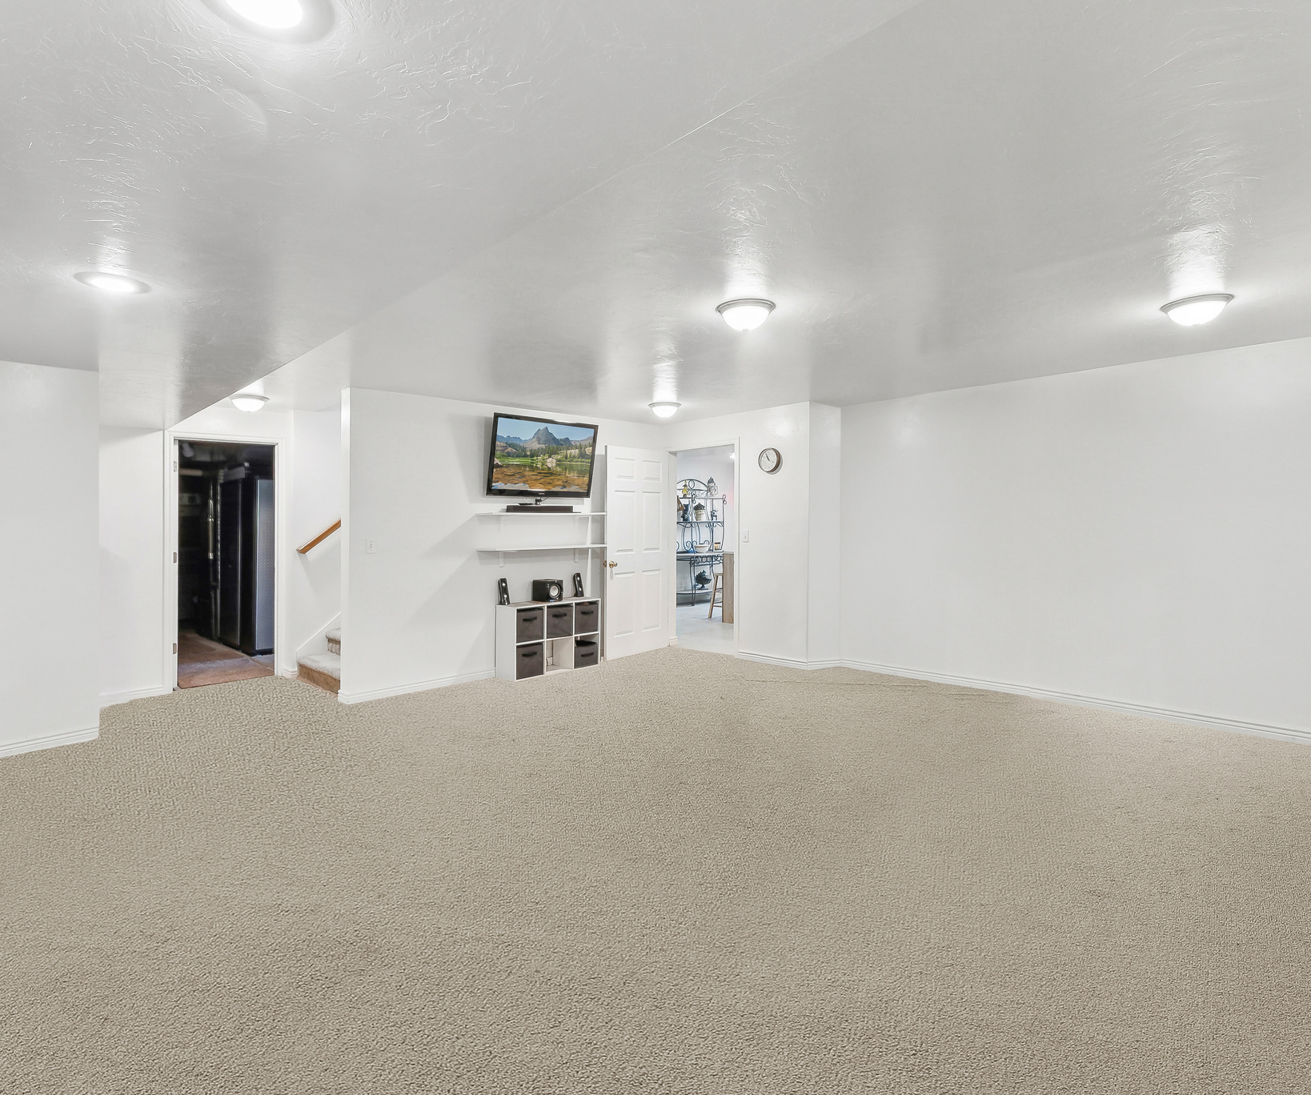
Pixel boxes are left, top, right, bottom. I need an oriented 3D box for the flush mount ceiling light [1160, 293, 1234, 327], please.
[{"bbox_3d":[2.564,-1.103,3.018,0.285,0.120,0.285,0,2,0],"label":"flush mount ceiling light"}]

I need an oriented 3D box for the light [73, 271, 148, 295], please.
[{"bbox_3d":[-2.065,-0.997,2.423,0.215,0.035,0.215,0,2,0],"label":"light"}]

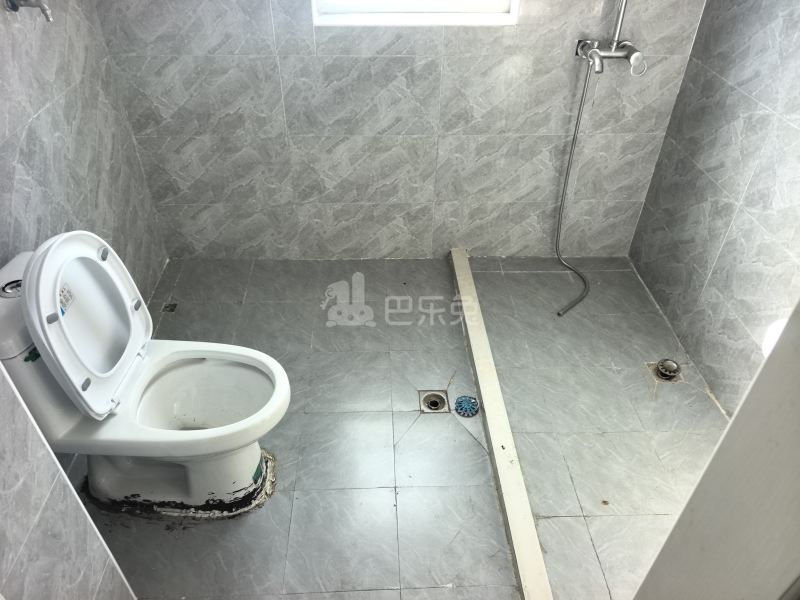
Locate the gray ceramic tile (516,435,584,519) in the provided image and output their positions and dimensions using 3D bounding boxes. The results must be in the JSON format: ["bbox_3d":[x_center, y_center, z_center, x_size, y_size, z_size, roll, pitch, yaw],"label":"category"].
[{"bbox_3d":[0.456,0.541,1.720,0.144,0.010,0.300,-1,39,-3],"label":"gray ceramic tile"}]

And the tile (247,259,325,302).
[{"bbox_3d":[-0.505,-0.083,2.438,0.298,0.010,0.313,-1,38,-2],"label":"tile"}]

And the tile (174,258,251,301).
[{"bbox_3d":[-0.812,-0.085,2.438,0.297,0.010,0.305,-1,38,-3],"label":"tile"}]

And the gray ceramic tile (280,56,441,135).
[{"bbox_3d":[-0.151,-0.795,2.172,0.614,0.304,0.010,-1,37,-2],"label":"gray ceramic tile"}]

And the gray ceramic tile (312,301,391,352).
[{"bbox_3d":[-0.193,0.107,2.200,0.298,0.010,0.292,-1,38,-2],"label":"gray ceramic tile"}]

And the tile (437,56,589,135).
[{"bbox_3d":[0.451,-0.797,2.173,0.590,0.305,0.010,-1,39,-3],"label":"tile"}]

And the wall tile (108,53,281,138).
[{"bbox_3d":[-0.748,-0.770,2.102,0.600,0.302,0.010,-1,38,-3],"label":"wall tile"}]

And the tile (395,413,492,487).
[{"bbox_3d":[0.126,0.458,1.740,0.290,0.010,0.292,-1,37,-2],"label":"tile"}]

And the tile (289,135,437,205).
[{"bbox_3d":[-0.147,-0.548,2.336,0.599,0.305,0.010,-1,39,-3],"label":"tile"}]

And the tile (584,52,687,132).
[{"bbox_3d":[0.942,-0.814,2.220,0.344,0.304,0.010,-1,37,-2],"label":"tile"}]

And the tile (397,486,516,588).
[{"bbox_3d":[0.139,0.633,1.506,0.290,0.010,0.292,-1,37,-2],"label":"tile"}]

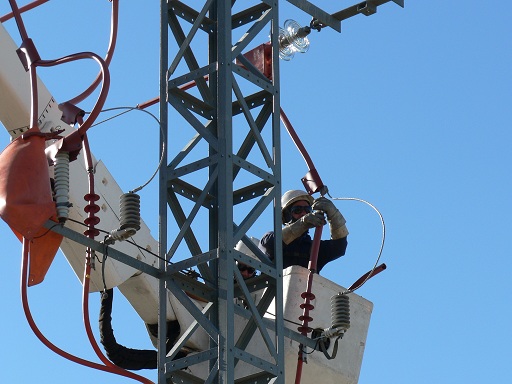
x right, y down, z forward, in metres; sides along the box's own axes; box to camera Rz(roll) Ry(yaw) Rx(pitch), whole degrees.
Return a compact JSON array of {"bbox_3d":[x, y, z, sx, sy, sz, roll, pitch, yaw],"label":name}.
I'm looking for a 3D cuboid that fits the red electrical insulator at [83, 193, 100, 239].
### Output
[{"bbox_3d":[-0.933,0.134,13.790,0.098,0.250,0.098,-1,-25,0],"label":"red electrical insulator"}]

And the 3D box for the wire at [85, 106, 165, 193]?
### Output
[{"bbox_3d":[-0.751,-0.243,13.850,0.470,0.550,0.140,-7,-26,13],"label":"wire"}]

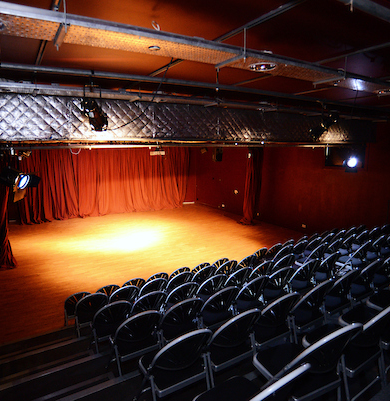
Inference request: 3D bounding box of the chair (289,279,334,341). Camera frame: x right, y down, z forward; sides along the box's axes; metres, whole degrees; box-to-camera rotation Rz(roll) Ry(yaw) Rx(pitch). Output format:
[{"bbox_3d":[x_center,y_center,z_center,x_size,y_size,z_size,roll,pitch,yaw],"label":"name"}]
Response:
[{"bbox_3d":[1.109,1.124,3.010,0.480,0.800,0.470,-7,11,-32],"label":"chair"}]

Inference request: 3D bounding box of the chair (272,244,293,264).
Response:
[{"bbox_3d":[1.901,1.320,6.592,0.480,0.800,0.470,-7,11,-32],"label":"chair"}]

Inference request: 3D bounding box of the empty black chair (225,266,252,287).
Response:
[{"bbox_3d":[0.609,1.297,4.576,0.460,0.815,0.510,-6,12,-31],"label":"empty black chair"}]

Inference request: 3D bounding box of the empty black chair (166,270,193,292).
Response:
[{"bbox_3d":[-0.298,1.578,5.214,0.480,0.800,0.470,-7,11,-32],"label":"empty black chair"}]

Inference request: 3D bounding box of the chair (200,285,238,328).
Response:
[{"bbox_3d":[0.251,1.312,3.516,0.470,0.800,0.500,-6,11,-32],"label":"chair"}]

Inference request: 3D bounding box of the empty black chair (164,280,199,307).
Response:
[{"bbox_3d":[-0.213,1.386,4.074,0.460,0.815,0.510,-6,12,-31],"label":"empty black chair"}]

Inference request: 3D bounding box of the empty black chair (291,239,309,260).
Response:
[{"bbox_3d":[2.076,1.210,6.386,0.460,0.815,0.510,-6,12,-31],"label":"empty black chair"}]

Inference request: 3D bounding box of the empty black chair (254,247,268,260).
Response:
[{"bbox_3d":[1.391,1.415,6.931,0.460,0.815,0.510,-6,12,-31],"label":"empty black chair"}]

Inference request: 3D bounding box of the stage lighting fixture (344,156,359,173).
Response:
[{"bbox_3d":[4.744,-1.106,9.100,0.400,0.420,0.420,5,28,27],"label":"stage lighting fixture"}]

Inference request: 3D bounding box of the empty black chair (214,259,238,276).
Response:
[{"bbox_3d":[0.528,1.481,5.732,0.480,0.800,0.470,-7,11,-32],"label":"empty black chair"}]

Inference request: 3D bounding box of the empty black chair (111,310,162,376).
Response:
[{"bbox_3d":[-0.604,1.389,2.995,0.470,0.800,0.500,-6,11,-32],"label":"empty black chair"}]

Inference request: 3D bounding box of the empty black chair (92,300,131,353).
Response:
[{"bbox_3d":[-1.006,1.472,3.589,0.460,0.815,0.510,-6,12,-31],"label":"empty black chair"}]

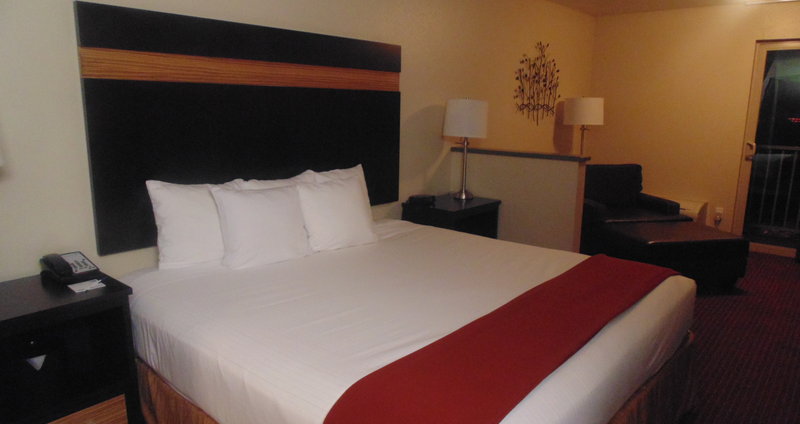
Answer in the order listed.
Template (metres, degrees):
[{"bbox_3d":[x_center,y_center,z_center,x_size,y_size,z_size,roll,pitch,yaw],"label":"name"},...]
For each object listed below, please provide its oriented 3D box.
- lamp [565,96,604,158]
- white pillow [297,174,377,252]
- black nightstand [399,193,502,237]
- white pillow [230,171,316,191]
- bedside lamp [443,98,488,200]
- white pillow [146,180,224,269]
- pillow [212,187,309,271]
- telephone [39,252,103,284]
[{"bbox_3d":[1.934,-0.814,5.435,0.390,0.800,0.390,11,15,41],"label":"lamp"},{"bbox_3d":[-0.371,-0.002,2.775,0.420,0.420,0.160,-11,2,-35],"label":"white pillow"},{"bbox_3d":[0.390,0.286,3.959,0.450,0.730,0.600,11,15,41],"label":"black nightstand"},{"bbox_3d":[-0.652,0.020,2.796,0.160,0.420,0.500,-8,3,43],"label":"white pillow"},{"bbox_3d":[0.512,-0.490,3.989,0.345,0.780,0.345,1,12,0],"label":"bedside lamp"},{"bbox_3d":[-0.979,0.049,2.474,0.430,0.420,0.160,-6,-8,-43],"label":"white pillow"},{"bbox_3d":[-0.666,0.054,2.516,0.460,0.410,0.160,-6,-11,-45],"label":"pillow"},{"bbox_3d":[-1.388,0.223,2.143,0.200,0.092,0.190,11,15,41],"label":"telephone"}]

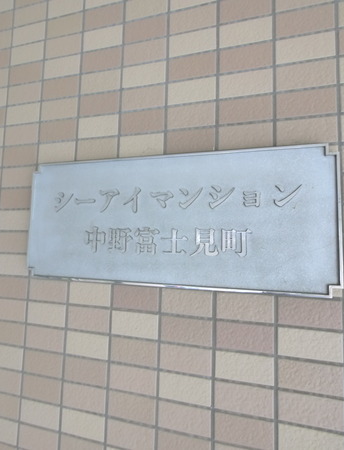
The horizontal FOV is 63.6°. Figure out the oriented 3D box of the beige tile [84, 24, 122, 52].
[{"bbox_3d":[-0.150,-0.407,0.609,0.095,0.045,0.010,0,-5,16],"label":"beige tile"}]

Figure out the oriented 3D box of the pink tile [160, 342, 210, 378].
[{"bbox_3d":[0.024,0.238,0.496,0.095,0.045,0.009,0,-5,17],"label":"pink tile"}]

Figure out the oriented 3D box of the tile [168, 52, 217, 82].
[{"bbox_3d":[0.040,-0.305,0.539,0.095,0.045,0.010,0,-5,17],"label":"tile"}]

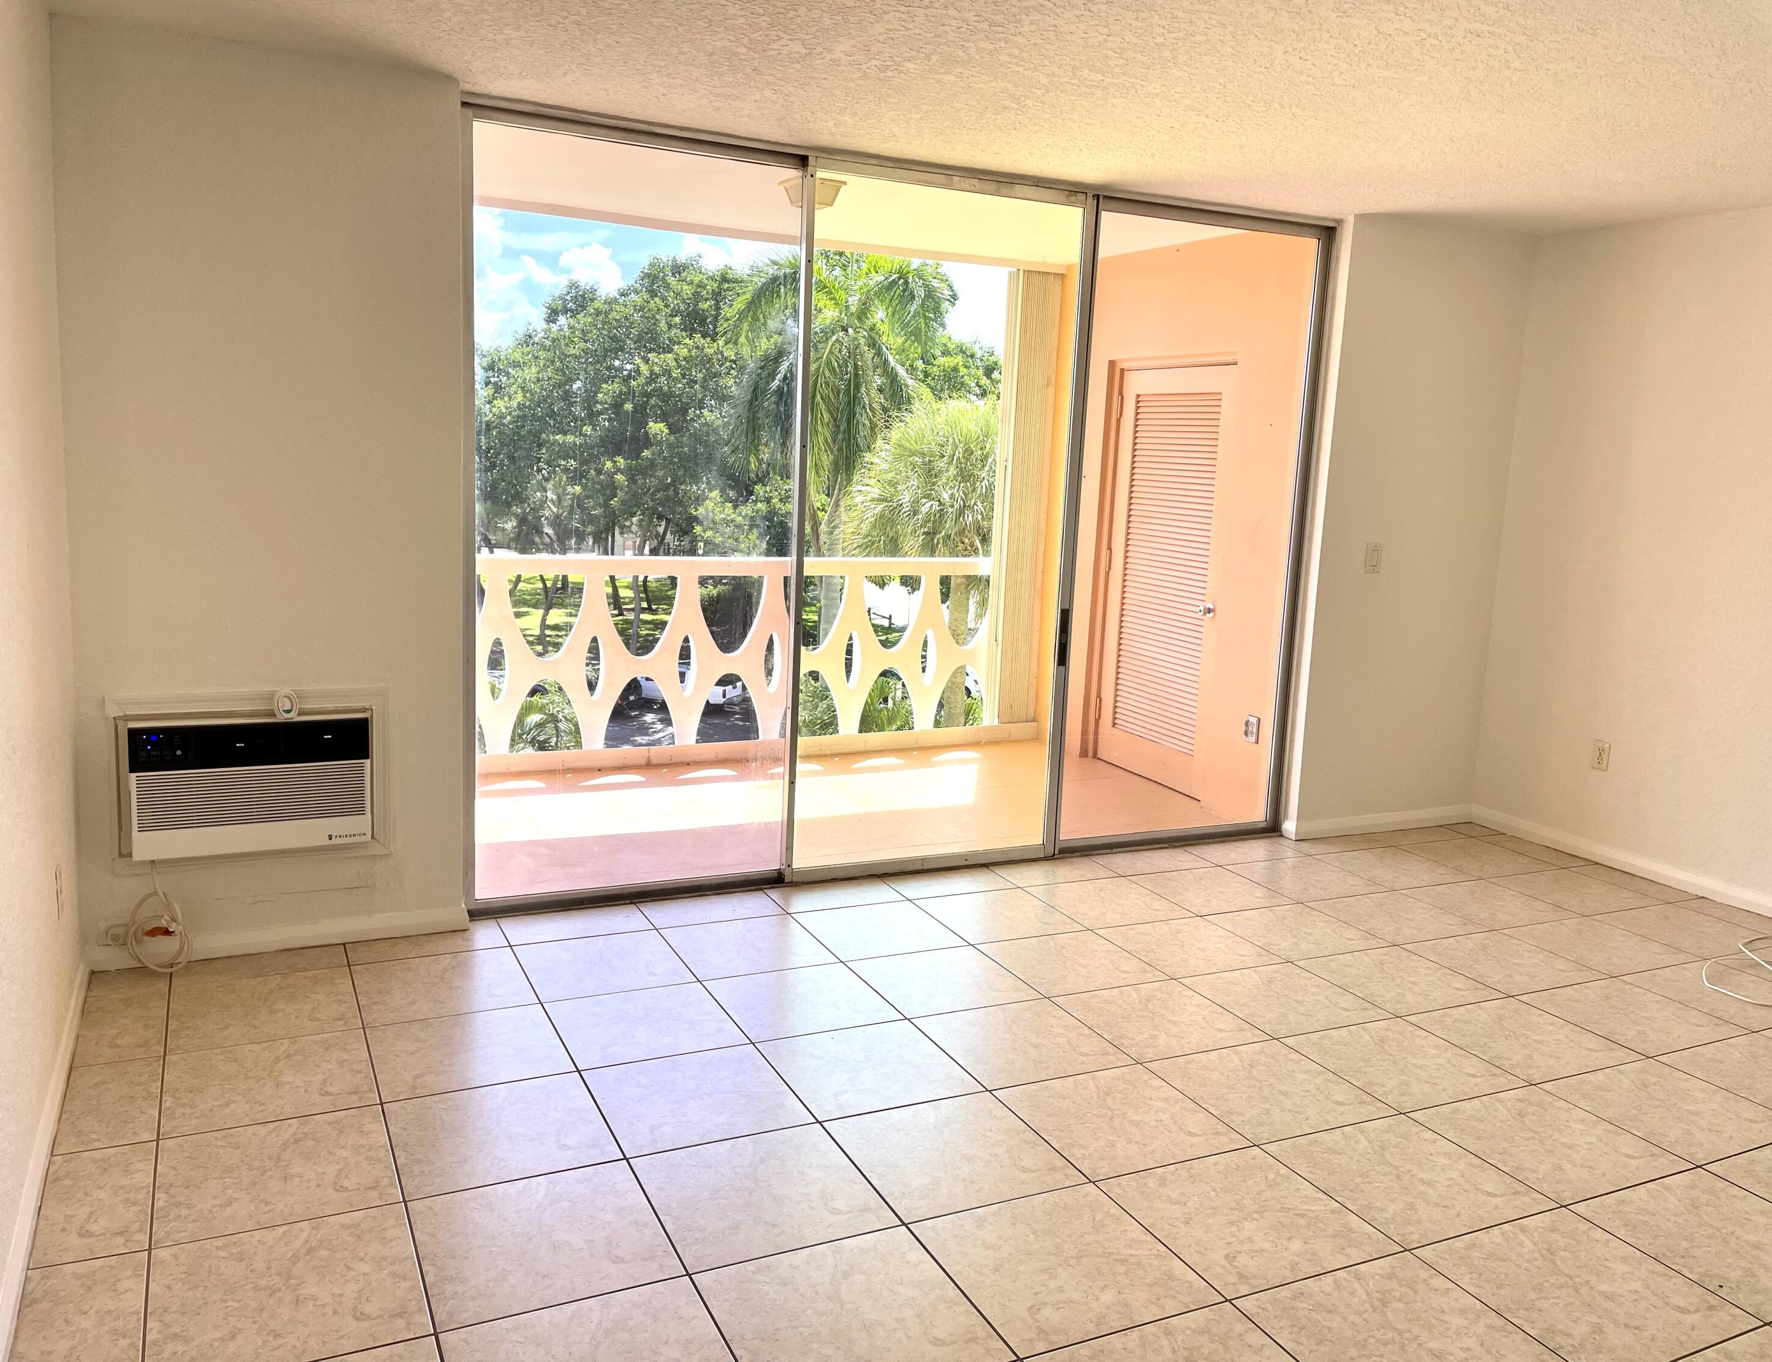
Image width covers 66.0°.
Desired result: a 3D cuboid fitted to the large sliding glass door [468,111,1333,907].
[{"bbox_3d":[0.200,-0.505,4.782,3.235,2.392,0.100,-2,10,-25],"label":"large sliding glass door"}]

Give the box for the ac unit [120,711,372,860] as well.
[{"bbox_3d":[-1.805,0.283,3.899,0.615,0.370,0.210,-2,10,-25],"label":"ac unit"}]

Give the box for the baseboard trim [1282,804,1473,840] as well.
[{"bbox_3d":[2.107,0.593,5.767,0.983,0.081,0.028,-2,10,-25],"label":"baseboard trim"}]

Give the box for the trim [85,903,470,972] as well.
[{"bbox_3d":[-1.716,0.733,3.945,0.996,0.080,0.020,-2,10,-25],"label":"trim"}]

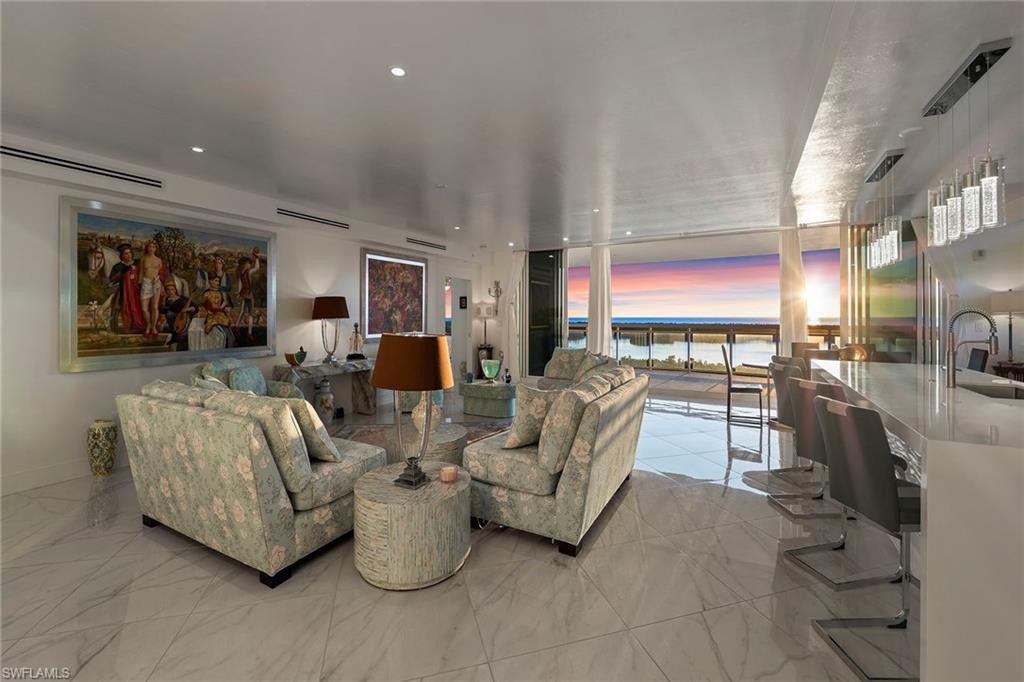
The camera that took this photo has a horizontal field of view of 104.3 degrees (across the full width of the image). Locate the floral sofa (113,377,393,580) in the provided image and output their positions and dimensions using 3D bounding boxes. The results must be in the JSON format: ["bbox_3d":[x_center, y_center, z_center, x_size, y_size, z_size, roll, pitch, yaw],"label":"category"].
[{"bbox_3d":[-1.614,0.735,2.552,1.380,0.890,0.860,2,4,29],"label":"floral sofa"}]

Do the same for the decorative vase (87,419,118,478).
[{"bbox_3d":[-3.538,0.925,3.434,0.180,0.480,0.180,1,2,30],"label":"decorative vase"}]

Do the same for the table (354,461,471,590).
[{"bbox_3d":[-0.544,0.985,2.239,0.618,0.428,0.618,2,4,29],"label":"table"}]

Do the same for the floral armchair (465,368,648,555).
[{"bbox_3d":[0.400,0.720,2.960,0.890,0.940,1.270,1,2,30],"label":"floral armchair"}]

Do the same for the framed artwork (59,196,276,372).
[{"bbox_3d":[-3.269,-0.511,4.024,0.060,1.465,1.745,1,2,30],"label":"framed artwork"}]

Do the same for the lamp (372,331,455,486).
[{"bbox_3d":[-0.556,0.379,2.248,0.480,0.830,0.410,1,2,30],"label":"lamp"}]

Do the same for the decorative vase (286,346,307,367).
[{"bbox_3d":[-2.544,0.180,4.720,0.150,0.235,0.235,2,4,29],"label":"decorative vase"}]

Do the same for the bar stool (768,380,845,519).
[{"bbox_3d":[1.840,0.729,2.240,0.480,1.000,0.380,0,2,-12],"label":"bar stool"}]

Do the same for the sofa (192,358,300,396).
[{"bbox_3d":[-2.630,0.673,4.020,0.870,0.920,0.860,1,2,30],"label":"sofa"}]

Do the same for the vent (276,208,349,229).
[{"bbox_3d":[-2.413,-1.492,4.864,0.040,0.080,0.960,2,4,29],"label":"vent"}]

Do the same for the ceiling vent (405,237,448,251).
[{"bbox_3d":[-1.409,-1.616,6.647,0.040,0.080,0.960,2,4,29],"label":"ceiling vent"}]

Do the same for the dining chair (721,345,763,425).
[{"bbox_3d":[3.165,0.546,5.450,0.490,1.020,0.440,1,2,30],"label":"dining chair"}]

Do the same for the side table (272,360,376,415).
[{"bbox_3d":[-2.253,0.644,5.158,0.500,0.750,1.320,2,4,29],"label":"side table"}]

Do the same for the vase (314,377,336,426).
[{"bbox_3d":[-2.277,0.735,4.914,0.270,0.600,0.270,2,4,29],"label":"vase"}]

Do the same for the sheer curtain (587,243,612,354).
[{"bbox_3d":[1.534,-0.394,6.969,0.460,2.600,0.170,2,4,29],"label":"sheer curtain"}]

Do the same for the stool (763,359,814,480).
[{"bbox_3d":[2.128,0.673,2.827,0.500,0.990,0.380,0,4,-4],"label":"stool"}]

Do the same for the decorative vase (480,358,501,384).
[{"bbox_3d":[-0.294,0.432,5.700,0.310,0.380,0.280,-1,2,-30],"label":"decorative vase"}]

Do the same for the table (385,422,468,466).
[{"bbox_3d":[-0.684,0.959,3.220,0.650,0.435,0.650,1,2,30],"label":"table"}]

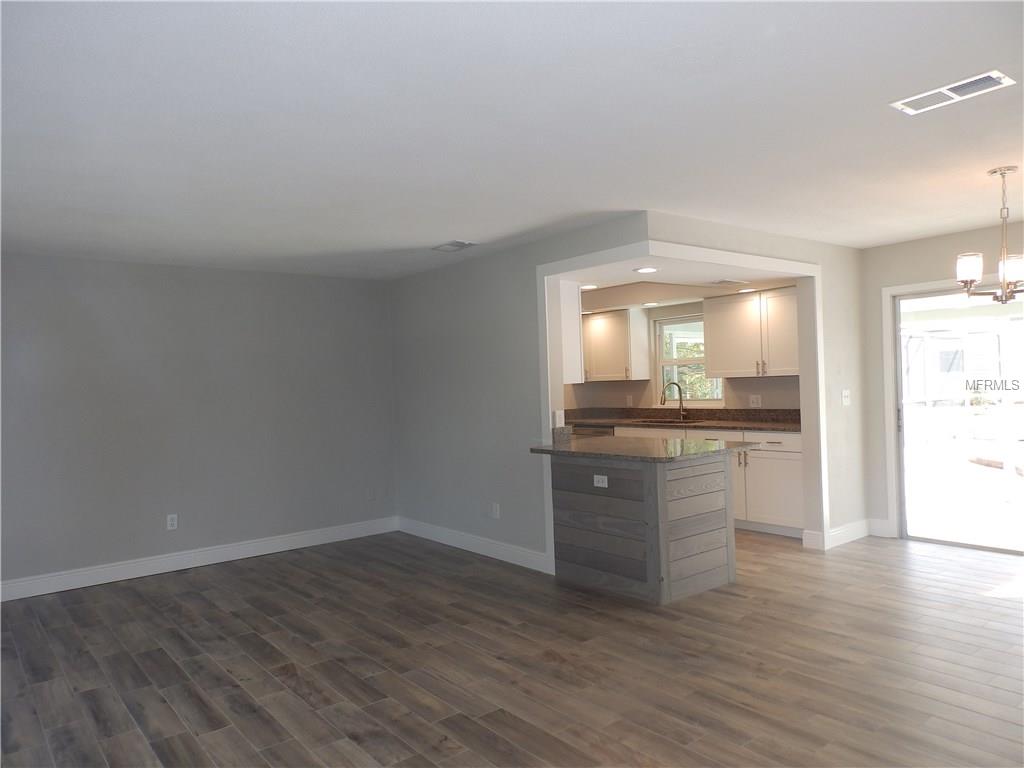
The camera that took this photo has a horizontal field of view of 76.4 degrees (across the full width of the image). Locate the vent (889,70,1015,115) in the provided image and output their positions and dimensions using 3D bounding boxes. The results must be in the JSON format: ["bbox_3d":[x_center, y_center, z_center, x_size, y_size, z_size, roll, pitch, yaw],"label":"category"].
[{"bbox_3d":[1.639,-1.074,2.432,0.190,0.017,0.345,-2,0,-37],"label":"vent"}]

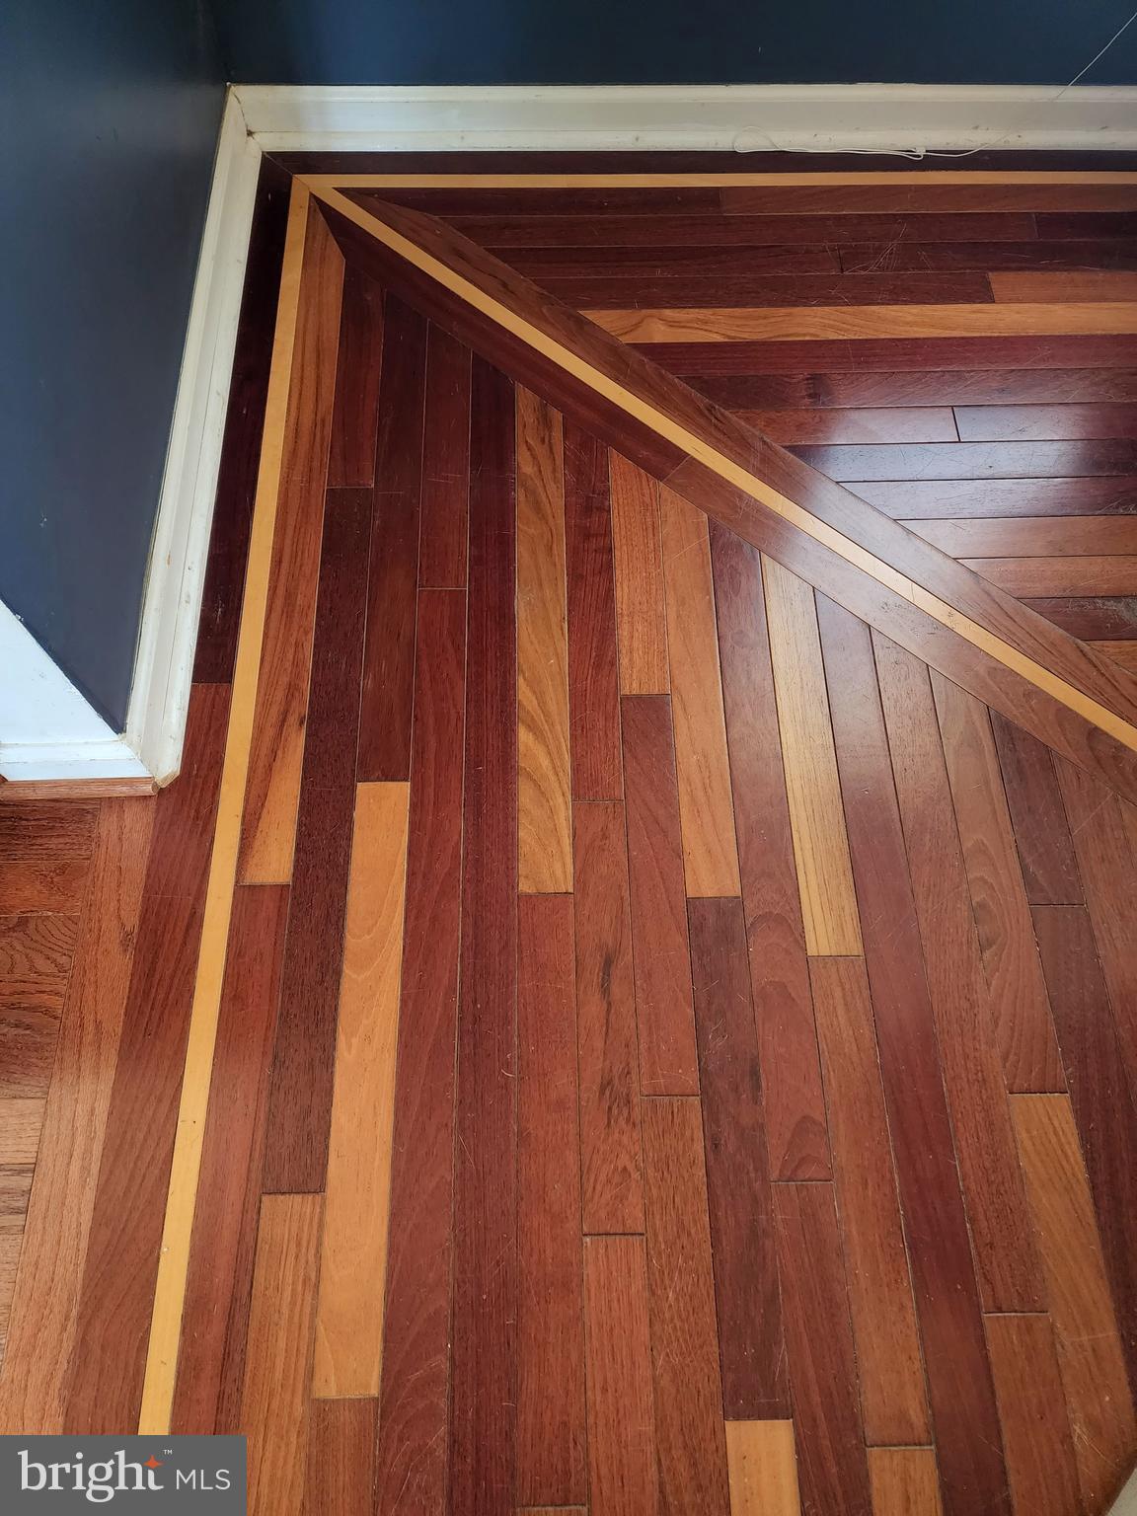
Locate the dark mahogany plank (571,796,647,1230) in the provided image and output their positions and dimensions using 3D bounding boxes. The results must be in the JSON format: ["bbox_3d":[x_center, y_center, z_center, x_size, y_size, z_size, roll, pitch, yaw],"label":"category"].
[{"bbox_3d":[0.037,0.239,0.987,0.056,0.019,0.412,-1,66,-1],"label":"dark mahogany plank"}]

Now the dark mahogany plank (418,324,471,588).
[{"bbox_3d":[-0.153,-0.385,1.263,0.058,0.018,0.417,-1,67,-1],"label":"dark mahogany plank"}]

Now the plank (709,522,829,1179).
[{"bbox_3d":[0.204,0.051,1.070,0.059,0.019,0.736,-1,66,-1],"label":"plank"}]

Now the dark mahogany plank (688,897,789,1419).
[{"bbox_3d":[0.153,0.350,0.939,0.057,0.019,0.448,-1,66,-1],"label":"dark mahogany plank"}]

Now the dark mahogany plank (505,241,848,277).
[{"bbox_3d":[0.131,-0.679,1.392,0.482,0.018,0.058,-1,67,-1],"label":"dark mahogany plank"}]

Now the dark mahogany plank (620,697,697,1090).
[{"bbox_3d":[0.092,0.129,1.043,0.058,0.018,0.425,-1,67,-1],"label":"dark mahogany plank"}]

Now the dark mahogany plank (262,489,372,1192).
[{"bbox_3d":[-0.258,0.037,1.080,0.058,0.018,0.790,-1,67,-1],"label":"dark mahogany plank"}]

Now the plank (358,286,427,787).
[{"bbox_3d":[-0.208,-0.297,1.225,0.058,0.018,0.710,-1,67,-1],"label":"plank"}]

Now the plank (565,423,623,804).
[{"bbox_3d":[0.026,-0.190,1.173,0.056,0.019,0.521,-1,66,-1],"label":"plank"}]

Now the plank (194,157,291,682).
[{"bbox_3d":[-0.408,-0.473,1.294,0.055,0.019,0.860,-1,66,-1],"label":"plank"}]

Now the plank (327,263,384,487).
[{"bbox_3d":[-0.269,-0.499,1.306,0.059,0.019,0.381,-1,66,-1],"label":"plank"}]

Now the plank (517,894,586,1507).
[{"bbox_3d":[-0.018,0.379,0.934,0.058,0.018,0.515,-1,67,-1],"label":"plank"}]

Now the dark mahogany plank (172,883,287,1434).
[{"bbox_3d":[-0.306,0.357,0.932,0.058,0.019,0.490,-1,66,-1],"label":"dark mahogany plank"}]

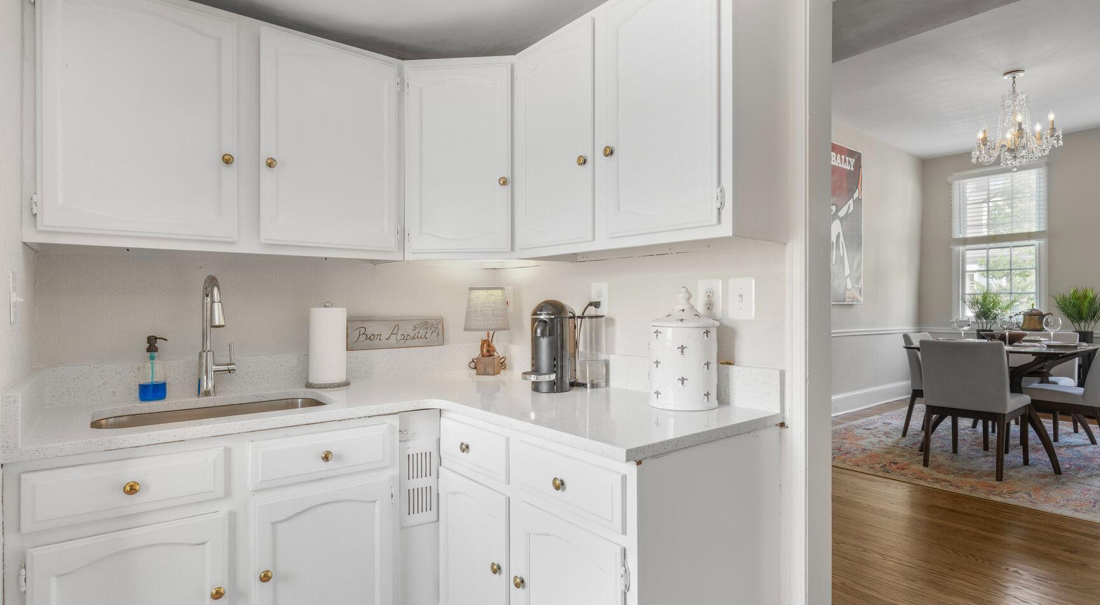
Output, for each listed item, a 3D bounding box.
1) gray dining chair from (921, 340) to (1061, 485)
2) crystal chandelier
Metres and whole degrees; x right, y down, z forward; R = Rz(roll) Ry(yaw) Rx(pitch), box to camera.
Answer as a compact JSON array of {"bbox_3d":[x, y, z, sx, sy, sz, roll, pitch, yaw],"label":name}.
[{"bbox_3d":[2.787,0.667,3.803,0.630,0.820,0.455,0,0,-39],"label":"gray dining chair"},{"bbox_3d":[3.386,-1.315,4.220,0.510,0.715,0.510,0,0,-39],"label":"crystal chandelier"}]

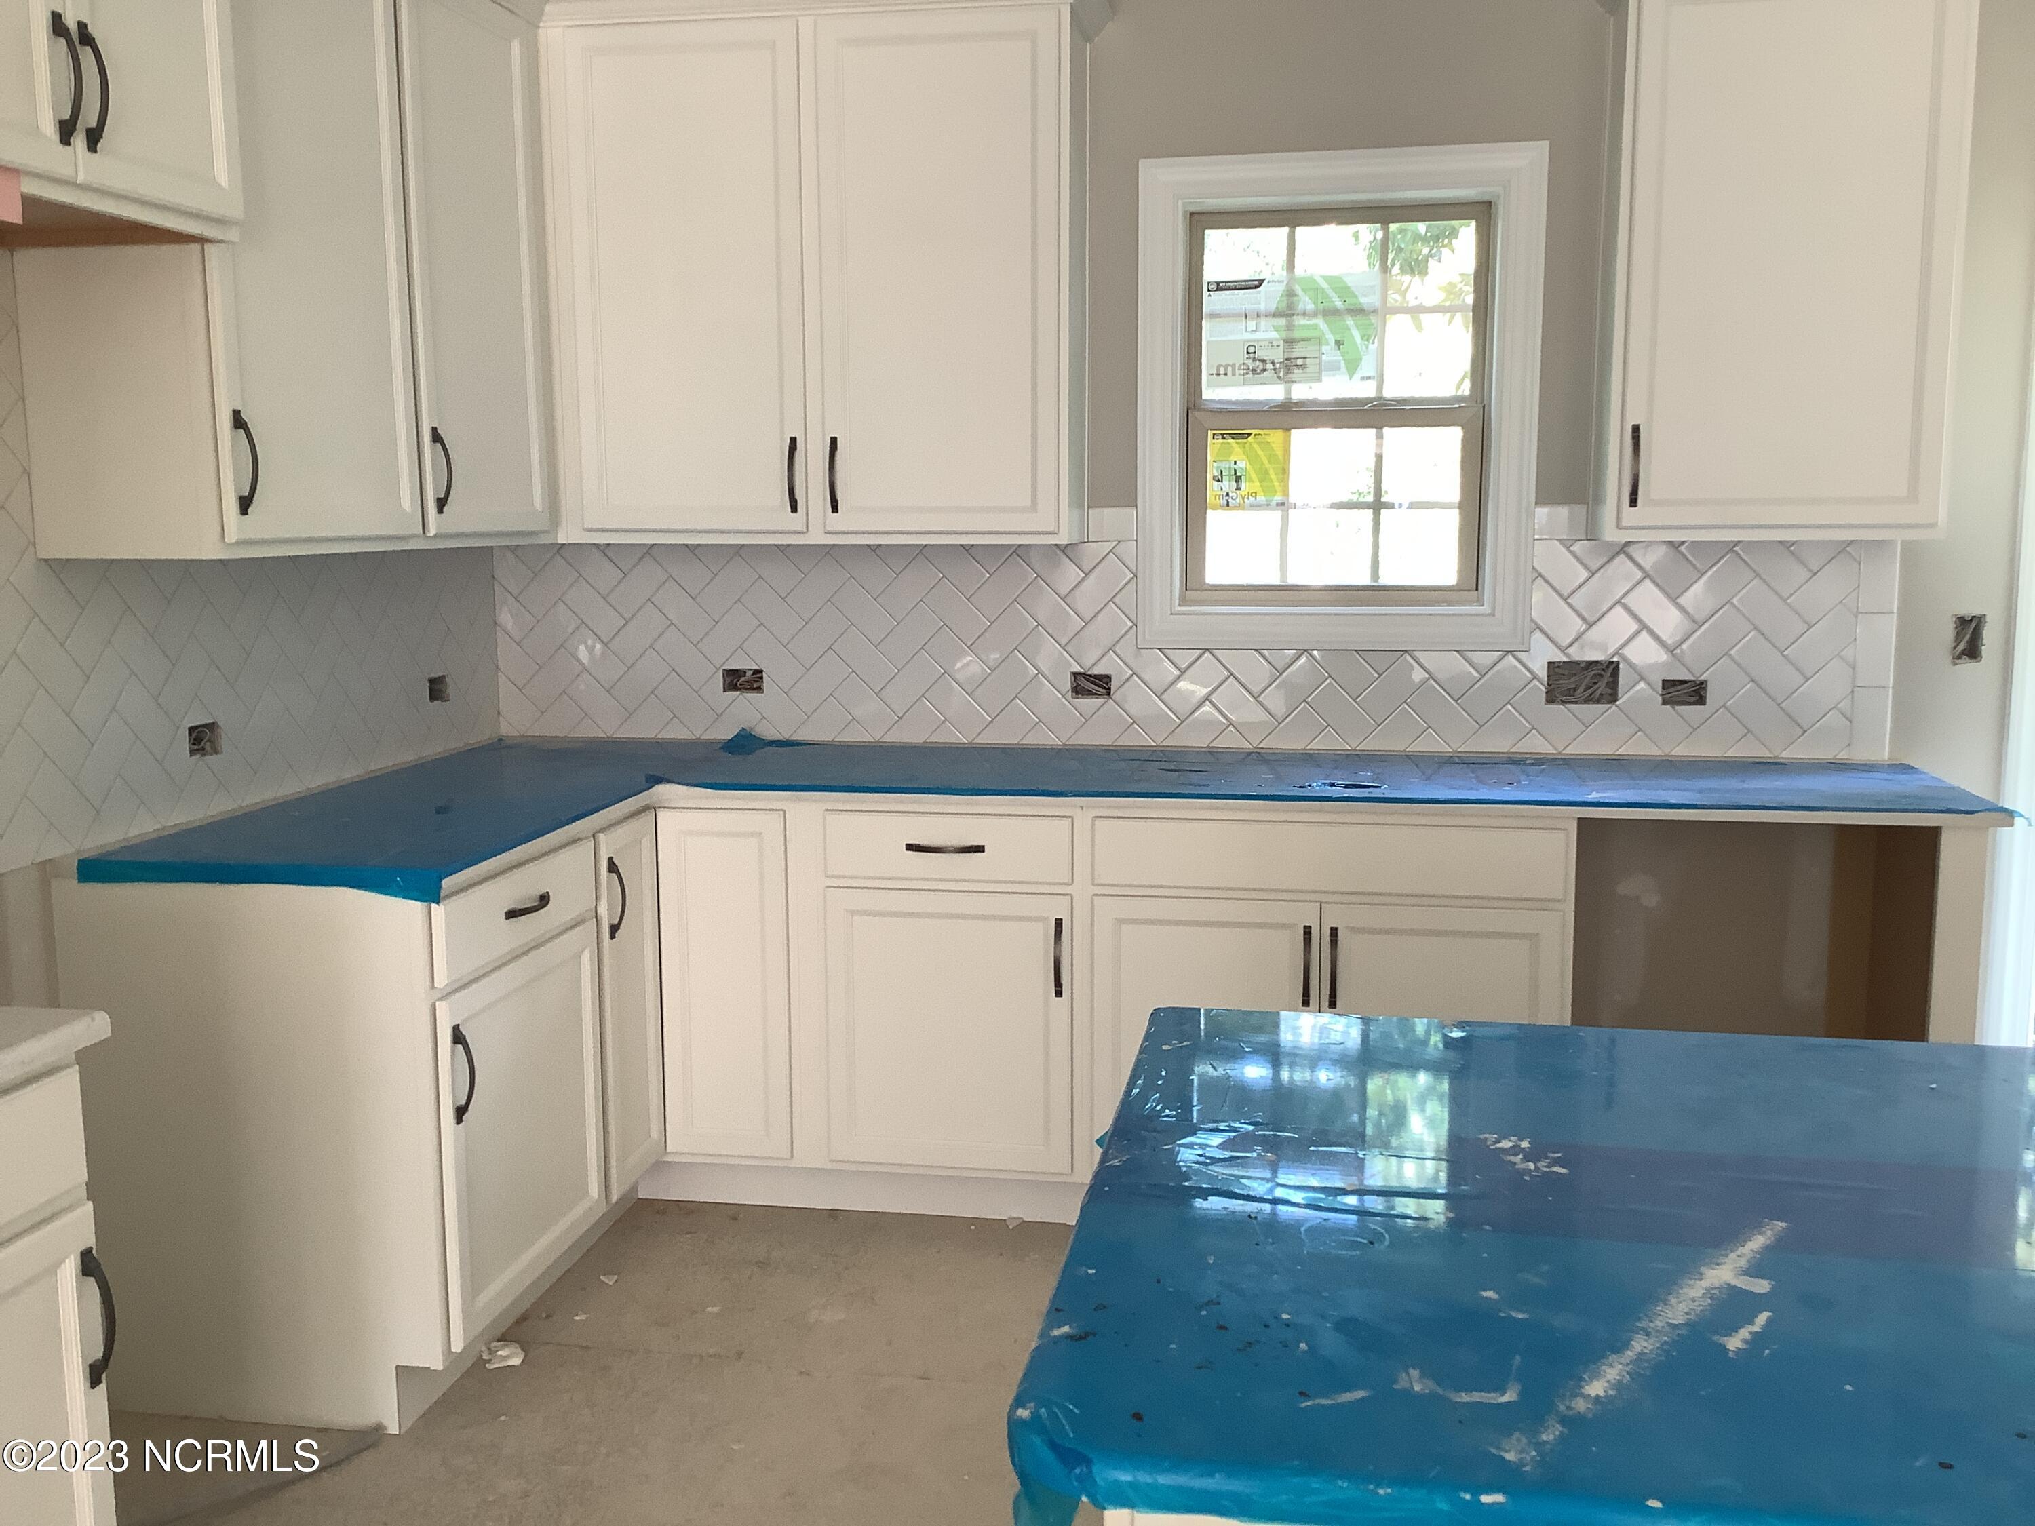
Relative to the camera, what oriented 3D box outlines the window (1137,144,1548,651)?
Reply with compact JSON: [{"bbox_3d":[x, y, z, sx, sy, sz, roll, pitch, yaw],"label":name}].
[{"bbox_3d":[0.690,-0.773,3.951,0.847,1.048,0.125,1,8,10],"label":"window"}]

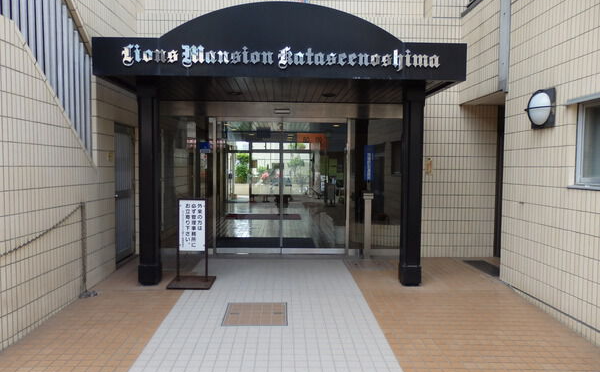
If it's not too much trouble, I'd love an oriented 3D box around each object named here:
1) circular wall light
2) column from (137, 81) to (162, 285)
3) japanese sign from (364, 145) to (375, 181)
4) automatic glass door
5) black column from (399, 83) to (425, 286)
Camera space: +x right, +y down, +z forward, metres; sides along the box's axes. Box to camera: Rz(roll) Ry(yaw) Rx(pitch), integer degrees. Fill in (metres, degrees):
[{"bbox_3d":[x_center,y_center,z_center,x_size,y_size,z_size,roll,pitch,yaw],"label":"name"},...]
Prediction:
[{"bbox_3d":[2.871,-0.919,5.217,0.140,0.455,0.450,0,3,-2],"label":"circular wall light"},{"bbox_3d":[-2.064,-0.039,5.976,0.255,2.788,0.255,0,3,-2],"label":"column"},{"bbox_3d":[1.272,-0.416,7.886,0.195,0.635,0.040,0,3,-2],"label":"japanese sign"},{"bbox_3d":[-0.335,0.029,7.883,2.400,2.440,0.100,0,3,-2],"label":"automatic glass door"},{"bbox_3d":[1.562,-0.020,6.088,0.255,2.788,0.255,0,3,-2],"label":"black column"}]

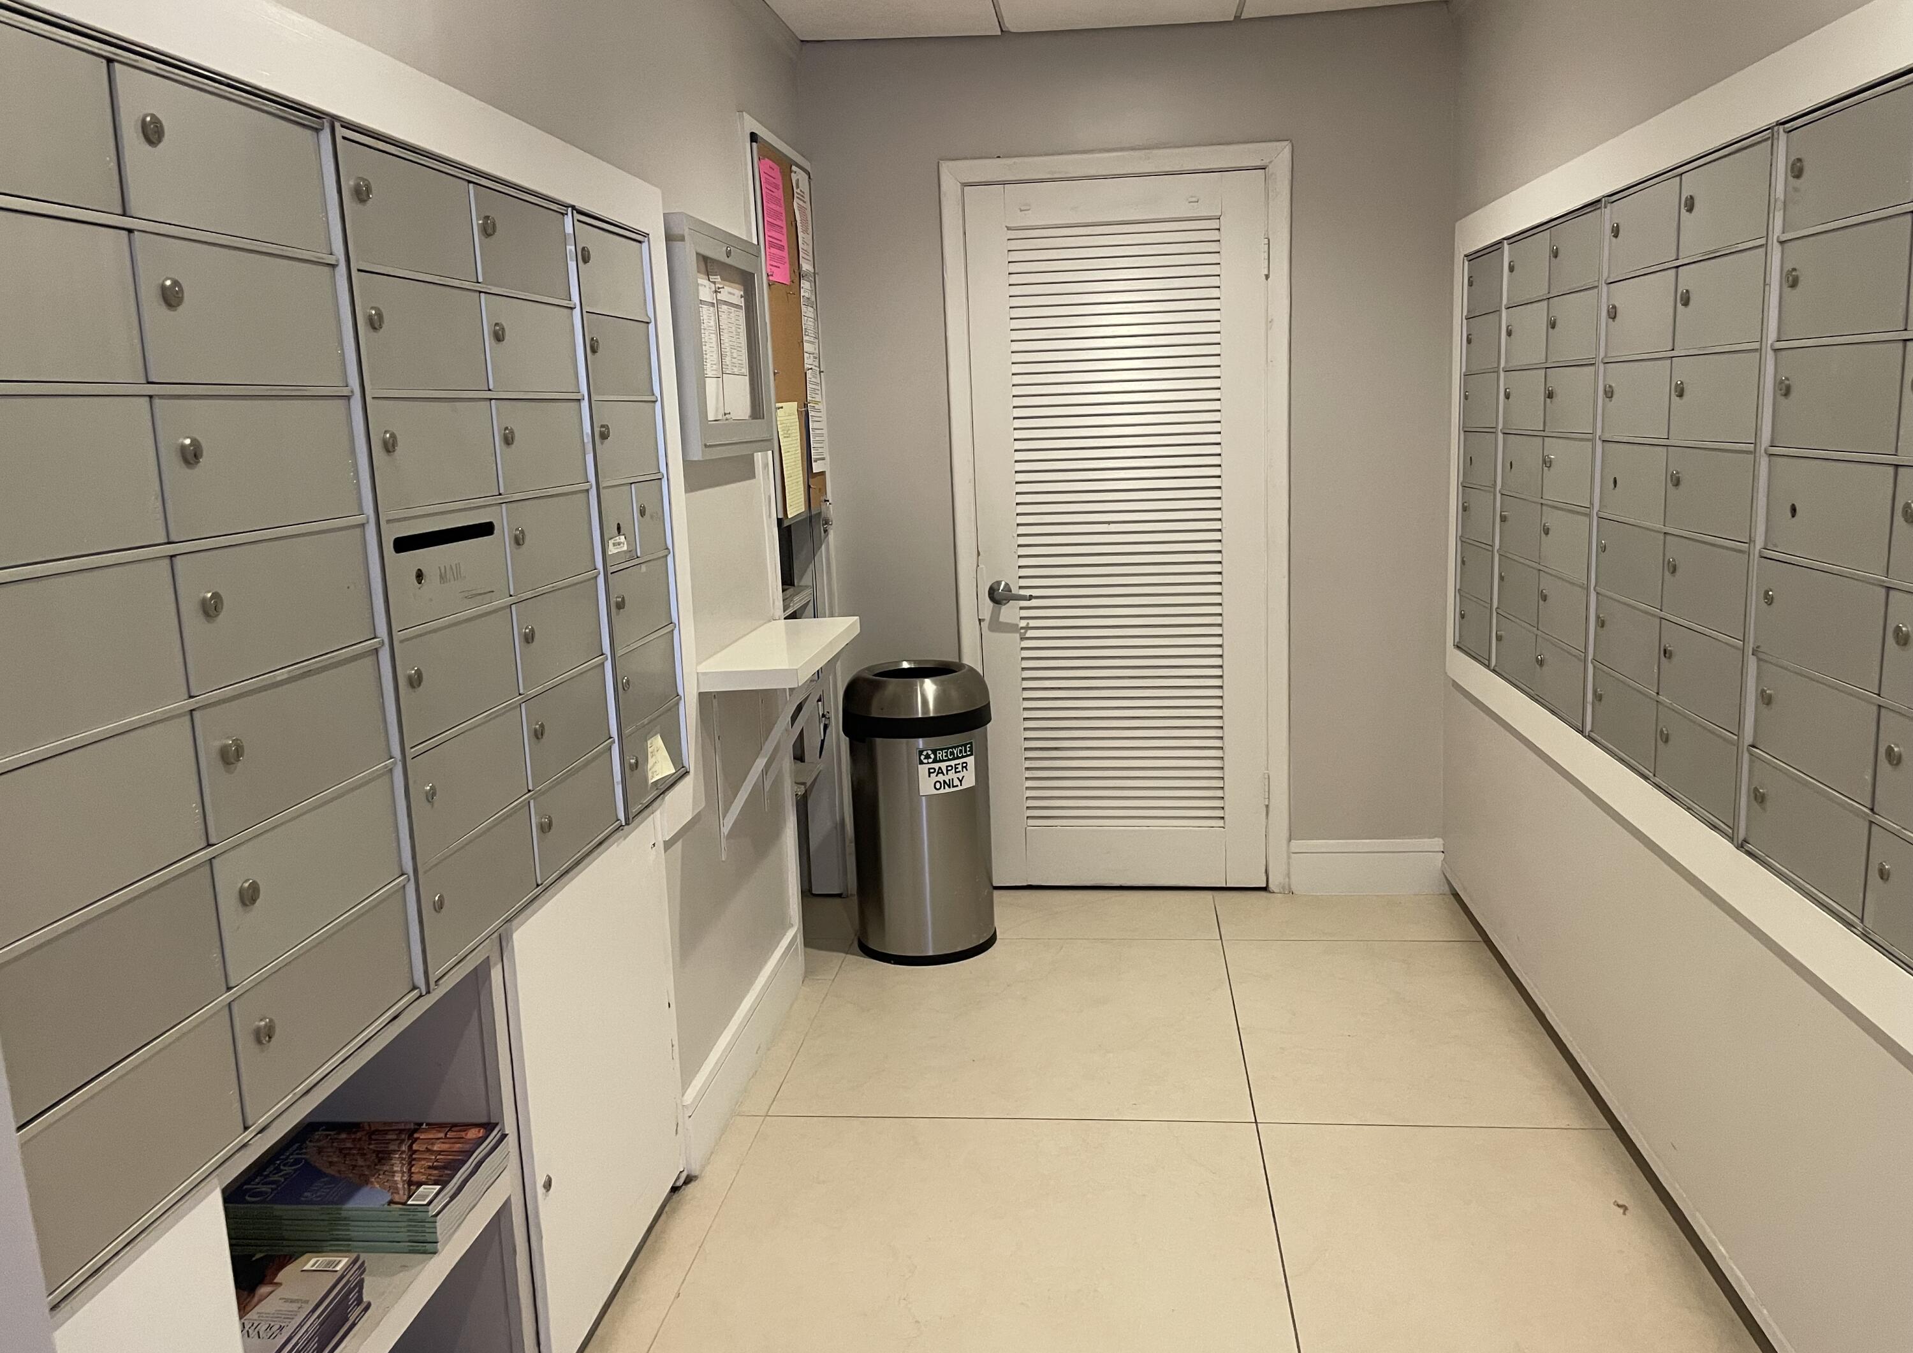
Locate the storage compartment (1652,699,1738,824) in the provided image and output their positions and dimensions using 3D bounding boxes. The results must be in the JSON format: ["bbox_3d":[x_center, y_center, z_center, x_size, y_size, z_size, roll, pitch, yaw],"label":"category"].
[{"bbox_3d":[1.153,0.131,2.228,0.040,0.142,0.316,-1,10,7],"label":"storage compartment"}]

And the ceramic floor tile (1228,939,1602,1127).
[{"bbox_3d":[0.987,0.802,3.327,0.666,0.015,1.013,-1,10,7],"label":"ceramic floor tile"}]

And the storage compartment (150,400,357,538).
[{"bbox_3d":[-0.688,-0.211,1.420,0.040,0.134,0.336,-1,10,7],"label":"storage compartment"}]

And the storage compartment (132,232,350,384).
[{"bbox_3d":[-0.842,-0.351,1.434,0.300,0.129,0.332,-1,10,7],"label":"storage compartment"}]

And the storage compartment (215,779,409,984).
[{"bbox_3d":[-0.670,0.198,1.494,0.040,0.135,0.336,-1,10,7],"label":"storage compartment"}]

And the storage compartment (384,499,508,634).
[{"bbox_3d":[-0.789,-0.145,1.847,0.300,0.133,0.314,-1,10,7],"label":"storage compartment"}]

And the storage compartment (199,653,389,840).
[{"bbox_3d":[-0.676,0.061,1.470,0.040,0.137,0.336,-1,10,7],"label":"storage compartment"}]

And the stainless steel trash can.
[{"bbox_3d":[-0.093,0.349,3.894,0.395,0.760,0.395,-2,10,0],"label":"stainless steel trash can"}]

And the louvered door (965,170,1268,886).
[{"bbox_3d":[0.473,-0.370,4.124,0.816,2.025,0.045,-1,10,7],"label":"louvered door"}]

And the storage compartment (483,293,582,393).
[{"bbox_3d":[-0.764,-0.479,2.117,0.300,0.132,0.325,-1,10,7],"label":"storage compartment"}]

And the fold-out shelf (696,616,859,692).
[{"bbox_3d":[-0.381,-0.058,3.257,0.200,0.038,0.720,-1,10,7],"label":"fold-out shelf"}]

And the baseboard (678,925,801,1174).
[{"bbox_3d":[-0.468,0.805,3.258,0.025,0.158,1.003,-1,10,7],"label":"baseboard"}]

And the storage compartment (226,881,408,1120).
[{"bbox_3d":[-0.815,0.343,1.551,0.300,0.127,0.340,-1,10,7],"label":"storage compartment"}]

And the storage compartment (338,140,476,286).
[{"bbox_3d":[-0.806,-0.555,1.770,0.300,0.133,0.313,-1,10,7],"label":"storage compartment"}]

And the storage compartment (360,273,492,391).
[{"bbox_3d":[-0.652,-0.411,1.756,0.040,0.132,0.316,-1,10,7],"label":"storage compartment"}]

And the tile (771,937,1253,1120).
[{"bbox_3d":[0.159,0.818,3.425,1.000,0.015,1.013,-1,10,7],"label":"tile"}]

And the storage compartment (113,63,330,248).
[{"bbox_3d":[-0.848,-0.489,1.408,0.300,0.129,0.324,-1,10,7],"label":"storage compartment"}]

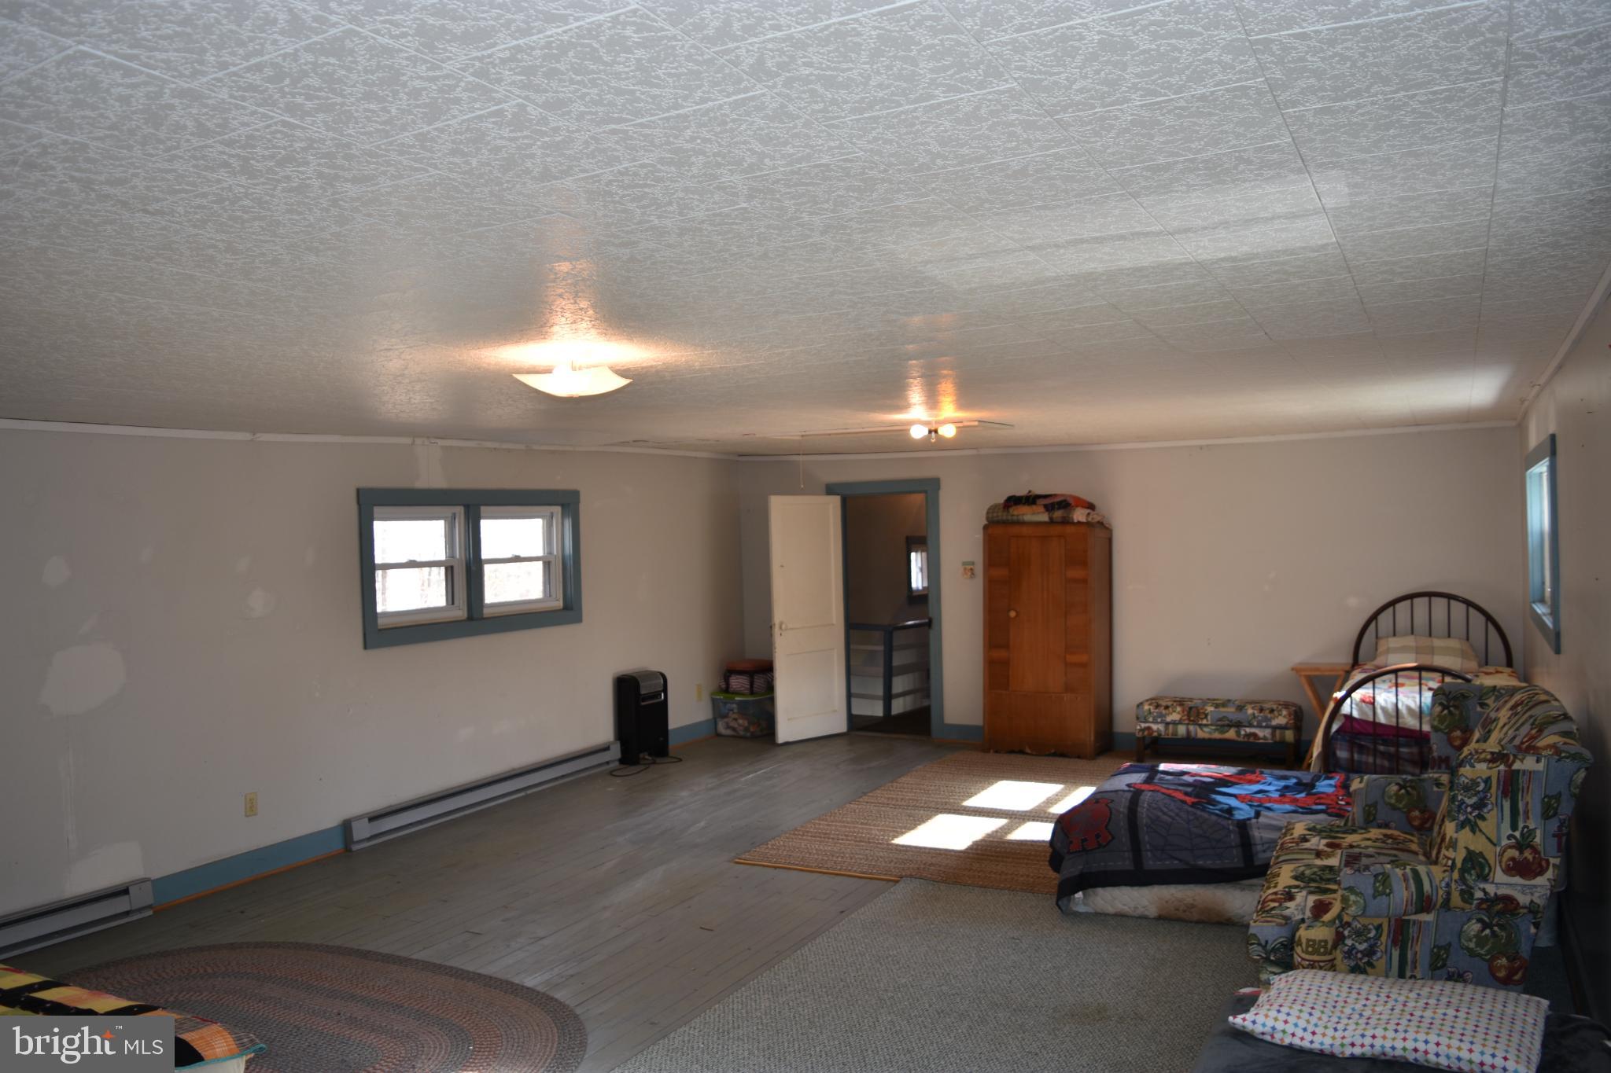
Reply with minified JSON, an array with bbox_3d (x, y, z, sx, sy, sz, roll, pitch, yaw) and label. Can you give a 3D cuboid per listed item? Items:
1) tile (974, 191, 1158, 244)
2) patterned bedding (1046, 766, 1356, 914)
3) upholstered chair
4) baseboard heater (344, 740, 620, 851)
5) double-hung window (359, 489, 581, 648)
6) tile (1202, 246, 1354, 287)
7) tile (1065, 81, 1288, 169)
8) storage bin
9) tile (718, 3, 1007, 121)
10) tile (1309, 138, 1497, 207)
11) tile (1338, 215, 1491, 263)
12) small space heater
[{"bbox_3d":[0.521,-0.636,2.408,0.303,0.020,0.303,-1,0,28],"label":"tile"},{"bbox_3d":[2.244,1.467,5.669,1.850,0.420,1.380,-1,0,23],"label":"patterned bedding"},{"bbox_3d":[2.075,1.149,4.187,0.890,1.080,1.450,-1,0,26],"label":"upholstered chair"},{"bbox_3d":[-1.994,1.669,7.901,0.075,0.185,2.500,-1,1,28],"label":"baseboard heater"},{"bbox_3d":[-2.121,0.161,7.846,0.110,0.930,2.030,-1,1,28],"label":"double-hung window"},{"bbox_3d":[1.164,-0.660,2.967,0.305,0.016,0.305,-1,0,28],"label":"tile"},{"bbox_3d":[0.585,-0.648,1.897,0.305,0.016,0.305,-1,0,28],"label":"tile"},{"bbox_3d":[-0.468,1.526,10.379,0.480,0.340,0.520,-1,1,28],"label":"storage bin"},{"bbox_3d":[0.087,-0.628,1.602,0.303,0.020,0.303,-1,0,28],"label":"tile"},{"bbox_3d":[1.048,-0.641,2.119,0.305,0.016,0.305,-1,1,28],"label":"tile"},{"bbox_3d":[1.337,-0.651,2.657,0.303,0.020,0.303,-1,1,28],"label":"tile"},{"bbox_3d":[-1.258,1.389,9.349,0.180,0.690,0.340,-1,1,28],"label":"small space heater"}]

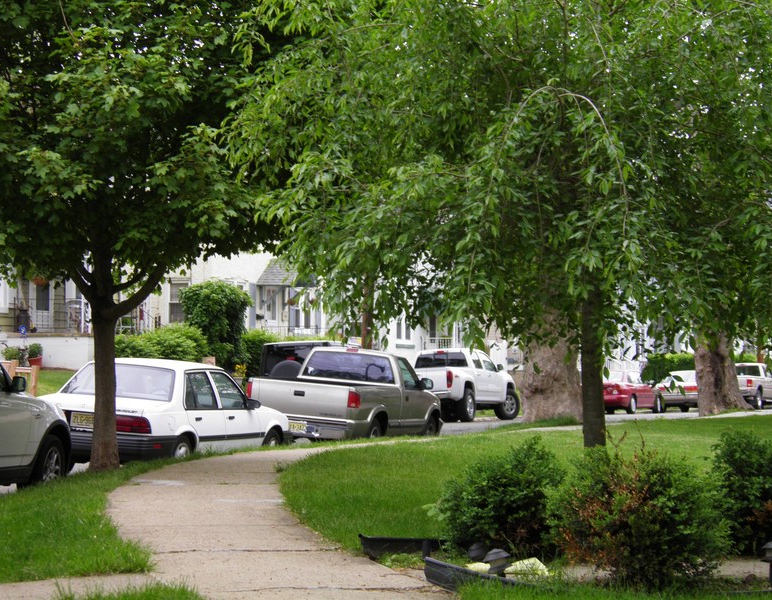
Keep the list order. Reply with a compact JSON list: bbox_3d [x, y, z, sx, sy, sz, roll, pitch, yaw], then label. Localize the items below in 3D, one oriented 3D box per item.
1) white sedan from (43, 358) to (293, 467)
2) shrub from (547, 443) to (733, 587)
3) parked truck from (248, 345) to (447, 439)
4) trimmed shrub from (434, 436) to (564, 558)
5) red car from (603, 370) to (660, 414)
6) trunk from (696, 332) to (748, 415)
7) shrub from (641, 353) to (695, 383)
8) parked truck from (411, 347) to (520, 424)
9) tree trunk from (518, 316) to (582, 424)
[{"bbox_3d":[-2.710,1.460,24.500,1.680,1.360,4.600,0,-2,21],"label":"white sedan"},{"bbox_3d":[1.476,1.266,11.300,1.040,0.850,0.980,1,-2,0],"label":"shrub"},{"bbox_3d":[-0.530,1.520,29.300,1.730,1.580,4.830,0,-2,19],"label":"parked truck"},{"bbox_3d":[0.755,1.302,12.800,0.850,0.800,0.850,1,-2,0],"label":"trimmed shrub"},{"bbox_3d":[7.550,2.960,62.100,1.720,1.370,4.550,0,-2,25],"label":"red car"},{"bbox_3d":[8.036,1.808,46.500,1.250,1.950,1.150,1,-2,0],"label":"trunk"},{"bbox_3d":[11.592,2.913,78.000,1.600,1.700,3.500,0,-2,24],"label":"shrub"},{"bbox_3d":[1.620,2.020,45.900,1.760,1.720,5.250,0,-2,21],"label":"parked truck"},{"bbox_3d":[3.069,1.289,36.000,1.120,1.950,1.080,1,-2,0],"label":"tree trunk"}]

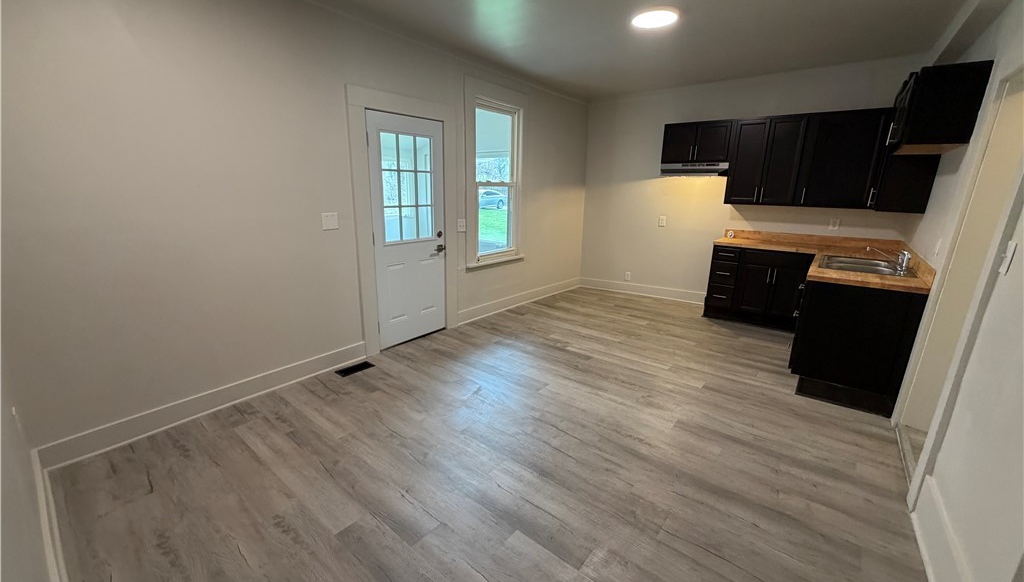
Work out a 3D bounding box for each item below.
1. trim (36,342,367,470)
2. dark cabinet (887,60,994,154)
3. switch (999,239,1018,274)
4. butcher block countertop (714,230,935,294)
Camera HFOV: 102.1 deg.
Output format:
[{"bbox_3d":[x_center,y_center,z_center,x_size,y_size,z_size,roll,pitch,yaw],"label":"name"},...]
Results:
[{"bbox_3d":[-1.844,0.678,2.857,0.020,0.135,1.915,11,17,36],"label":"trim"},{"bbox_3d":[2.803,-1.173,2.784,0.319,0.447,0.934,11,17,36],"label":"dark cabinet"},{"bbox_3d":[1.761,-0.115,1.468,0.014,0.115,0.074,11,17,36],"label":"switch"},{"bbox_3d":[2.645,-0.376,3.898,1.628,0.158,2.328,11,17,36],"label":"butcher block countertop"}]

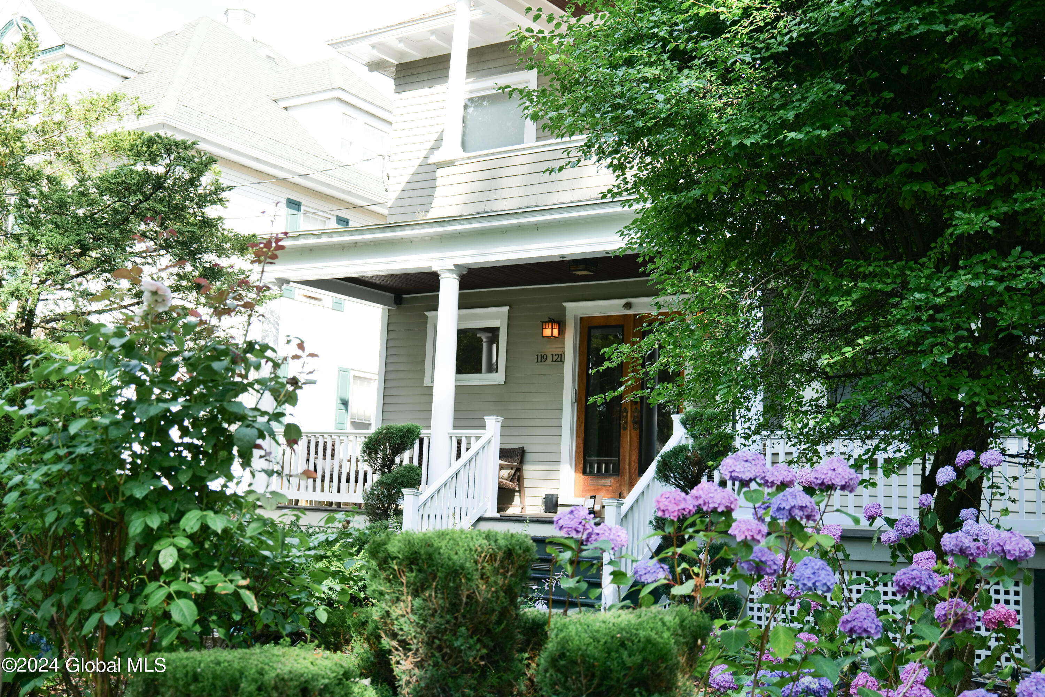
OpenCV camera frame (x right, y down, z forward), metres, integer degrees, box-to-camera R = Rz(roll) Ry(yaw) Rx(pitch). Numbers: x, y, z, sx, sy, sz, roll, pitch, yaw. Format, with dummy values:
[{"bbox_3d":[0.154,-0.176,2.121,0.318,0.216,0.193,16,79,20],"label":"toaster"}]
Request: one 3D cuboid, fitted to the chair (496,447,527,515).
[{"bbox_3d":[-0.419,1.539,14.047,0.720,0.800,0.720,-2,-9,32],"label":"chair"}]

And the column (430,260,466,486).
[{"bbox_3d":[-0.840,0.441,12.898,0.300,2.660,0.300,2,-7,0],"label":"column"}]

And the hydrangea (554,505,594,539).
[{"bbox_3d":[0.204,0.691,4.750,0.165,0.135,0.160,2,-7,3],"label":"hydrangea"}]

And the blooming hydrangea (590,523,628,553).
[{"bbox_3d":[0.344,0.772,4.850,0.165,0.130,0.160,2,-7,4],"label":"blooming hydrangea"}]

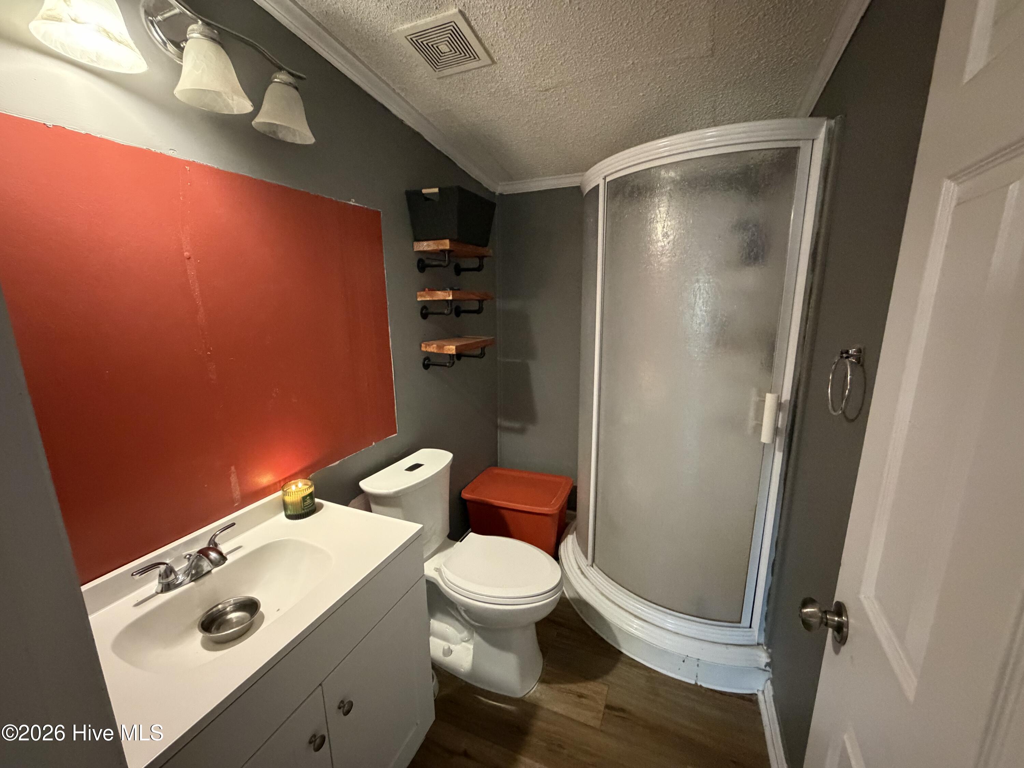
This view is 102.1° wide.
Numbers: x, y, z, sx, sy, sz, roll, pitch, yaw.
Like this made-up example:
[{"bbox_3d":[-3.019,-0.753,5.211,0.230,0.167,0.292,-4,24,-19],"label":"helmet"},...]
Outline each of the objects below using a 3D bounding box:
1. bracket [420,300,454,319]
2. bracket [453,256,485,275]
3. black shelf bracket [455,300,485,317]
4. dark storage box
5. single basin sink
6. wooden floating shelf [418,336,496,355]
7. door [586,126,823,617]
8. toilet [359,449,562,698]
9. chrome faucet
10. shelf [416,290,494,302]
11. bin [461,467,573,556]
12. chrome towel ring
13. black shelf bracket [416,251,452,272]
[{"bbox_3d":[-0.337,-0.346,1.939,0.168,0.091,0.070,5,13,23],"label":"bracket"},{"bbox_3d":[-0.208,-0.620,2.193,0.170,0.093,0.070,5,13,23],"label":"bracket"},{"bbox_3d":[-0.219,-0.396,2.189,0.155,0.092,0.066,4,12,21],"label":"black shelf bracket"},{"bbox_3d":[-0.261,-0.760,1.937,0.250,0.212,0.395,5,13,23],"label":"dark storage box"},{"bbox_3d":[-0.596,0.533,0.933,0.315,0.135,0.405,4,12,21],"label":"single basin sink"},{"bbox_3d":[-0.257,-0.199,2.092,0.178,0.038,0.432,4,12,21],"label":"wooden floating shelf"},{"bbox_3d":[0.648,0.067,1.657,0.750,1.820,0.180,7,14,35],"label":"door"},{"bbox_3d":[-0.165,0.757,1.712,0.760,0.764,0.464,5,13,23],"label":"toilet"},{"bbox_3d":[-0.716,0.416,0.973,0.172,0.092,0.232,4,12,21],"label":"chrome faucet"},{"bbox_3d":[-0.261,-0.430,2.037,0.180,0.038,0.440,4,12,21],"label":"shelf"},{"bbox_3d":[0.053,0.791,2.450,0.570,0.391,0.475,5,13,23],"label":"bin"},{"bbox_3d":[0.826,-0.004,1.035,0.055,0.168,0.130,4,12,21],"label":"chrome towel ring"},{"bbox_3d":[-0.340,-0.555,1.889,0.172,0.093,0.070,5,13,23],"label":"black shelf bracket"}]

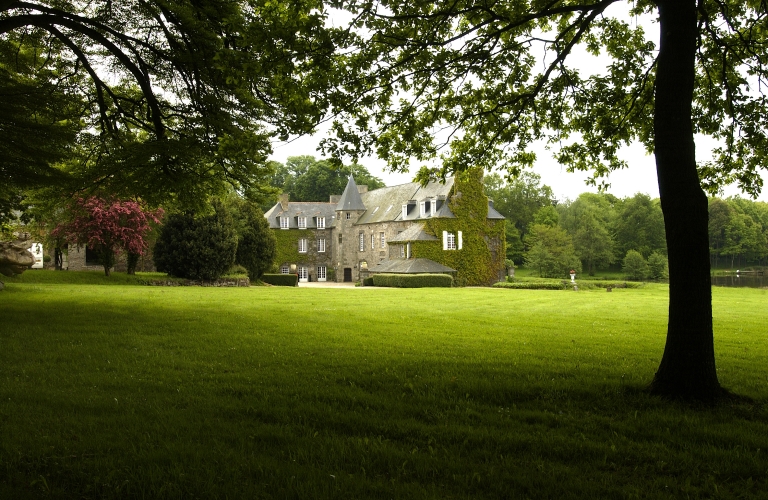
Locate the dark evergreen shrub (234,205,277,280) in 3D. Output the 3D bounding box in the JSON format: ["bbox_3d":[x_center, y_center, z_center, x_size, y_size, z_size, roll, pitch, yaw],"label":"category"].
[{"bbox_3d":[-14.525,-0.791,79.000,4.900,8.600,4.800,0,0,-9],"label":"dark evergreen shrub"}]

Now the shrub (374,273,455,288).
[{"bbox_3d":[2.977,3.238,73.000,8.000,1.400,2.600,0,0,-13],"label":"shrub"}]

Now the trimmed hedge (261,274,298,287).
[{"bbox_3d":[-12.111,3.535,81.000,4.500,1.400,1.500,0,0,-9],"label":"trimmed hedge"}]

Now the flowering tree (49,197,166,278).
[{"bbox_3d":[-29.779,-1.449,75.000,12.000,8.600,10.000,0,0,-20],"label":"flowering tree"}]

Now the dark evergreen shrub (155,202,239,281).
[{"bbox_3d":[-20.878,-0.826,77.000,9.200,8.400,8.200,0,0,-14],"label":"dark evergreen shrub"}]

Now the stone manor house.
[{"bbox_3d":[-2.000,-3.200,91.000,23.500,15.300,32.000,0,0,-25],"label":"stone manor house"}]

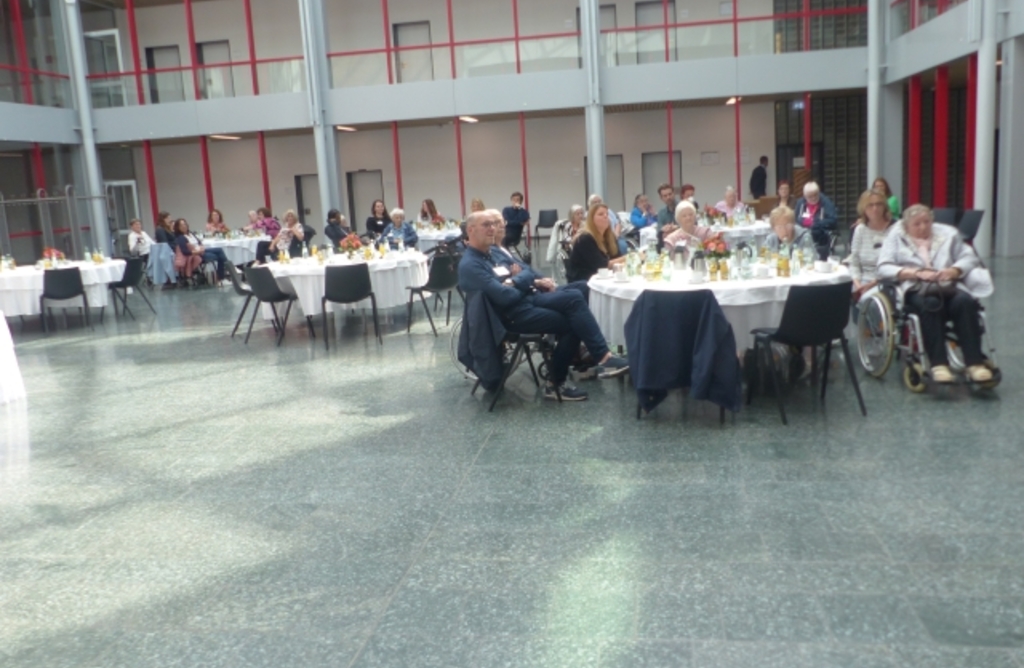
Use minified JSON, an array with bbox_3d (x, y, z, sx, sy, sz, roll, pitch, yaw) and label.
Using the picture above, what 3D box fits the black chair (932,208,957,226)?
[{"bbox_3d":[5.762,-1.274,11.613,0.520,0.810,0.540,-5,10,-6],"label":"black chair"}]

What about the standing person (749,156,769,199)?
[{"bbox_3d":[5.891,-3.395,20.523,0.380,1.740,0.520,-6,10,-14],"label":"standing person"}]

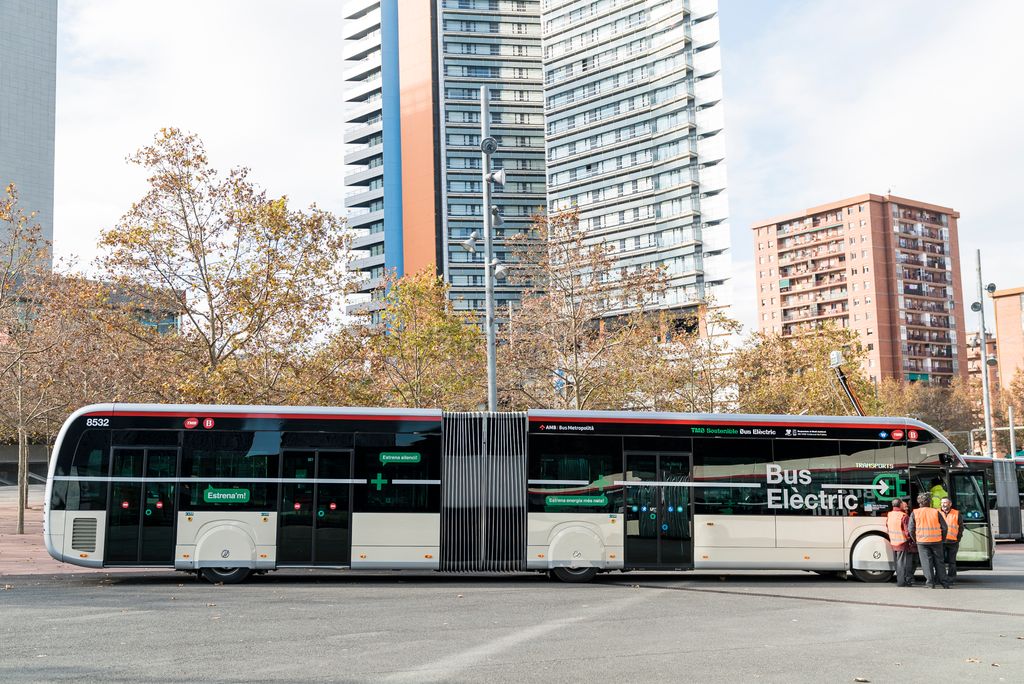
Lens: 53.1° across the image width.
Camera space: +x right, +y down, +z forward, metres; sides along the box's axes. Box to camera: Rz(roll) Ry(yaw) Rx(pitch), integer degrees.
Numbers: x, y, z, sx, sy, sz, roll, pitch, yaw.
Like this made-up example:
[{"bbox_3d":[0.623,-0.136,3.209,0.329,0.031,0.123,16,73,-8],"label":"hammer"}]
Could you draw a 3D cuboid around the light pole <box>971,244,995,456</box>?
[{"bbox_3d":[21.799,2.021,47.174,1.000,12.670,1.000,-2,-6,0],"label":"light pole"}]

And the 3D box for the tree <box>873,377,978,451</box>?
[{"bbox_3d":[29.259,7.048,72.493,7.500,9.260,6.750,-2,-6,0],"label":"tree"}]

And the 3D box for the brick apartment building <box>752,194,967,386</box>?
[{"bbox_3d":[70.394,-0.910,205.315,29.860,48.230,27.700,3,-8,-36],"label":"brick apartment building"}]

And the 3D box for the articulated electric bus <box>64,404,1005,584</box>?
[{"bbox_3d":[0.410,3.088,21.063,18.690,3.360,2.550,1,-7,-5],"label":"articulated electric bus"}]

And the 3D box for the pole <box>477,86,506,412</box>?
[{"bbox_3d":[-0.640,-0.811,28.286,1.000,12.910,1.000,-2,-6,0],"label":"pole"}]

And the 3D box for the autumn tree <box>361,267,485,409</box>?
[{"bbox_3d":[-3.135,1.922,35.491,4.500,9.220,4.280,-2,-6,0],"label":"autumn tree"}]

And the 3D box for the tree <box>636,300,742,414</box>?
[{"bbox_3d":[7.363,2.934,42.495,4.730,9.360,4.490,-2,-6,0],"label":"tree"}]

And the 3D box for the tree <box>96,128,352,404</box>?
[{"bbox_3d":[-8.890,-0.421,31.679,7.920,12.740,7.120,-2,-6,0],"label":"tree"}]

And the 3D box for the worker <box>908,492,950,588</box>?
[{"bbox_3d":[8.050,3.831,19.827,0.700,1.780,0.480,-4,-7,20],"label":"worker"}]

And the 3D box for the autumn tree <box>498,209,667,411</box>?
[{"bbox_3d":[2.340,0.926,33.071,5.420,10.710,5.150,-2,-6,0],"label":"autumn tree"}]

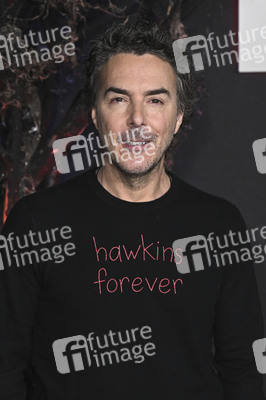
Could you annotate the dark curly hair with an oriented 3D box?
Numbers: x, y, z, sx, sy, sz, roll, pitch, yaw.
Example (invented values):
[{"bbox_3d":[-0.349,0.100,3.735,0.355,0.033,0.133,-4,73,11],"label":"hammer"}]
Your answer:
[{"bbox_3d":[0.014,-0.231,1.570,0.203,0.210,0.225,0,0,7],"label":"dark curly hair"}]

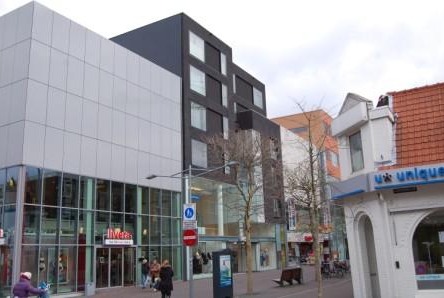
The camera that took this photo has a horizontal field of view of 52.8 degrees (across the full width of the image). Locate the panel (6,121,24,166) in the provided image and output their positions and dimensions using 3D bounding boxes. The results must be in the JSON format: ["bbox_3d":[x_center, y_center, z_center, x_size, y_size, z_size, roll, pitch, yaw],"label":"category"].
[{"bbox_3d":[-11.208,-0.229,24.411,1.396,2.454,0.100,-10,-16,30],"label":"panel"}]

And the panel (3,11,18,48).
[{"bbox_3d":[-11.645,-6.556,24.716,1.130,2.221,0.100,-9,-15,29],"label":"panel"}]

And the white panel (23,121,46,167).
[{"bbox_3d":[-10.322,-0.210,24.614,0.100,2.454,1.358,-10,-16,30],"label":"white panel"}]

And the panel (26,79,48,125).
[{"bbox_3d":[-10.402,-2.594,25.191,0.100,2.454,1.358,-10,-16,30],"label":"panel"}]

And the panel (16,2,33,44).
[{"bbox_3d":[-10.560,-6.724,24.118,1.370,2.221,0.100,-9,-15,29],"label":"panel"}]

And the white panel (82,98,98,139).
[{"bbox_3d":[-8.366,-1.881,28.415,0.100,2.454,1.280,-10,-16,30],"label":"white panel"}]

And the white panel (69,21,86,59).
[{"bbox_3d":[-9.707,-7.200,29.991,0.070,2.443,1.323,-10,-16,30],"label":"white panel"}]

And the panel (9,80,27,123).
[{"bbox_3d":[-11.276,-2.641,24.918,1.411,2.417,0.100,-10,-16,30],"label":"panel"}]

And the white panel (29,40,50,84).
[{"bbox_3d":[-11.029,-5.248,27.148,0.070,2.522,1.323,-10,-16,30],"label":"white panel"}]

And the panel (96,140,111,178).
[{"bbox_3d":[-8.031,0.762,30.428,0.070,2.616,1.323,-10,-16,30],"label":"panel"}]

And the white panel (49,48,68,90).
[{"bbox_3d":[-10.324,-5.001,28.273,0.070,2.522,1.323,-10,-16,30],"label":"white panel"}]

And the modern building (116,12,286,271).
[{"bbox_3d":[-2.603,1.042,42.301,11.574,20.902,15.000,-9,-15,30],"label":"modern building"}]

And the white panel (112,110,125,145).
[{"bbox_3d":[-7.417,-1.523,32.168,0.070,2.522,1.323,-10,-16,30],"label":"white panel"}]

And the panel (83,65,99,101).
[{"bbox_3d":[-8.445,-4.265,28.992,0.100,2.454,1.280,-10,-16,30],"label":"panel"}]

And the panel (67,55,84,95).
[{"bbox_3d":[-9.620,-4.753,29.397,0.070,2.522,1.323,-10,-16,30],"label":"panel"}]

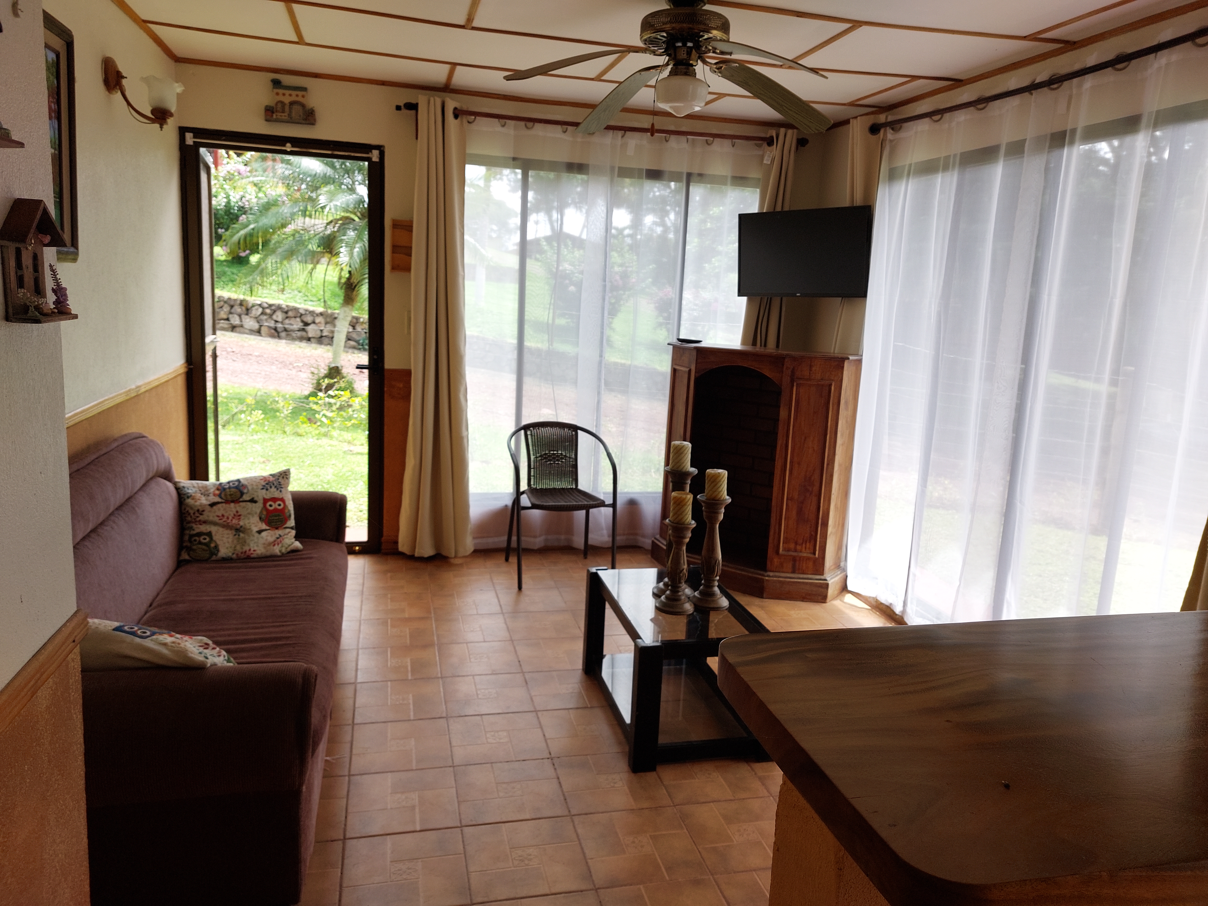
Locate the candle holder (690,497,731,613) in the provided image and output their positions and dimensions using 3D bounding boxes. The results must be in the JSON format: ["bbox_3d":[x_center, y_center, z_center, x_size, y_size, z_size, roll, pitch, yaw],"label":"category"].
[{"bbox_3d":[0.376,0.338,2.866,0.138,0.376,0.138,0,11,-14],"label":"candle holder"}]

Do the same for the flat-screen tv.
[{"bbox_3d":[1.019,-1.017,4.283,0.730,0.430,0.070,10,17,40],"label":"flat-screen tv"}]

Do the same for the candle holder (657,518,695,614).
[{"bbox_3d":[0.246,0.374,2.772,0.129,0.293,0.129,0,11,-14],"label":"candle holder"}]

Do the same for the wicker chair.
[{"bbox_3d":[-0.233,0.253,4.292,0.568,0.761,0.528,0,11,-17],"label":"wicker chair"}]

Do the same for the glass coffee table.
[{"bbox_3d":[0.246,0.713,2.933,0.480,0.412,0.727,0,11,-14],"label":"glass coffee table"}]

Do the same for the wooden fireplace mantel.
[{"bbox_3d":[0.748,0.068,4.392,1.040,1.213,0.435,10,13,35],"label":"wooden fireplace mantel"}]

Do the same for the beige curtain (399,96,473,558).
[{"bbox_3d":[-0.844,-0.589,4.318,0.396,2.325,0.151,0,11,-14],"label":"beige curtain"}]

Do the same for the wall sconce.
[{"bbox_3d":[-1.637,-1.273,2.997,0.255,0.223,0.143,0,11,-14],"label":"wall sconce"}]

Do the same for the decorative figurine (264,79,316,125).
[{"bbox_3d":[-1.502,-1.677,4.000,0.233,0.208,0.060,0,11,-14],"label":"decorative figurine"}]

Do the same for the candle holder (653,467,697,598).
[{"bbox_3d":[0.259,0.280,2.914,0.147,0.459,0.147,0,11,-14],"label":"candle holder"}]

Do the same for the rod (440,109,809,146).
[{"bbox_3d":[0.096,-1.697,4.349,2.087,0.057,0.060,0,11,-14],"label":"rod"}]

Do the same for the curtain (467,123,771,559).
[{"bbox_3d":[0.025,-0.568,4.561,1.706,2.256,0.106,0,11,-14],"label":"curtain"}]

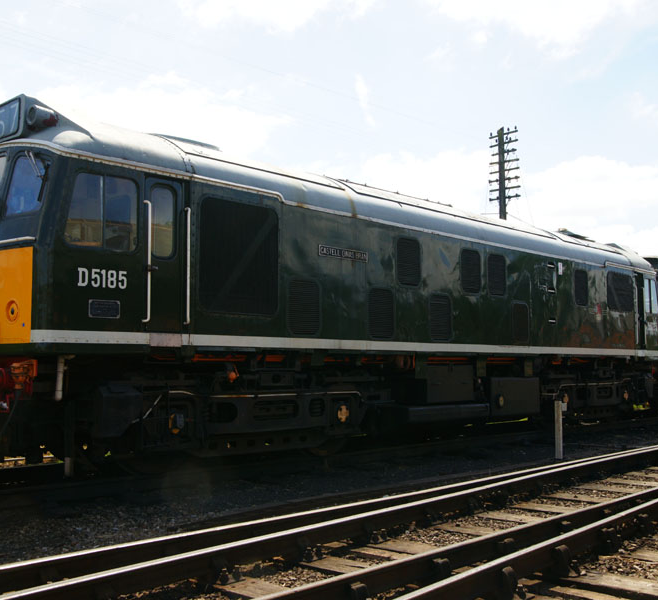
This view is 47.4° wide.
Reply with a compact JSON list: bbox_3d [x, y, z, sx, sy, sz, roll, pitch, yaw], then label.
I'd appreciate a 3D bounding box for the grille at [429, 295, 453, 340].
[{"bbox_3d":[1.688,0.270,11.235,0.600,0.700,0.050,5,-7,-45],"label":"grille"}]

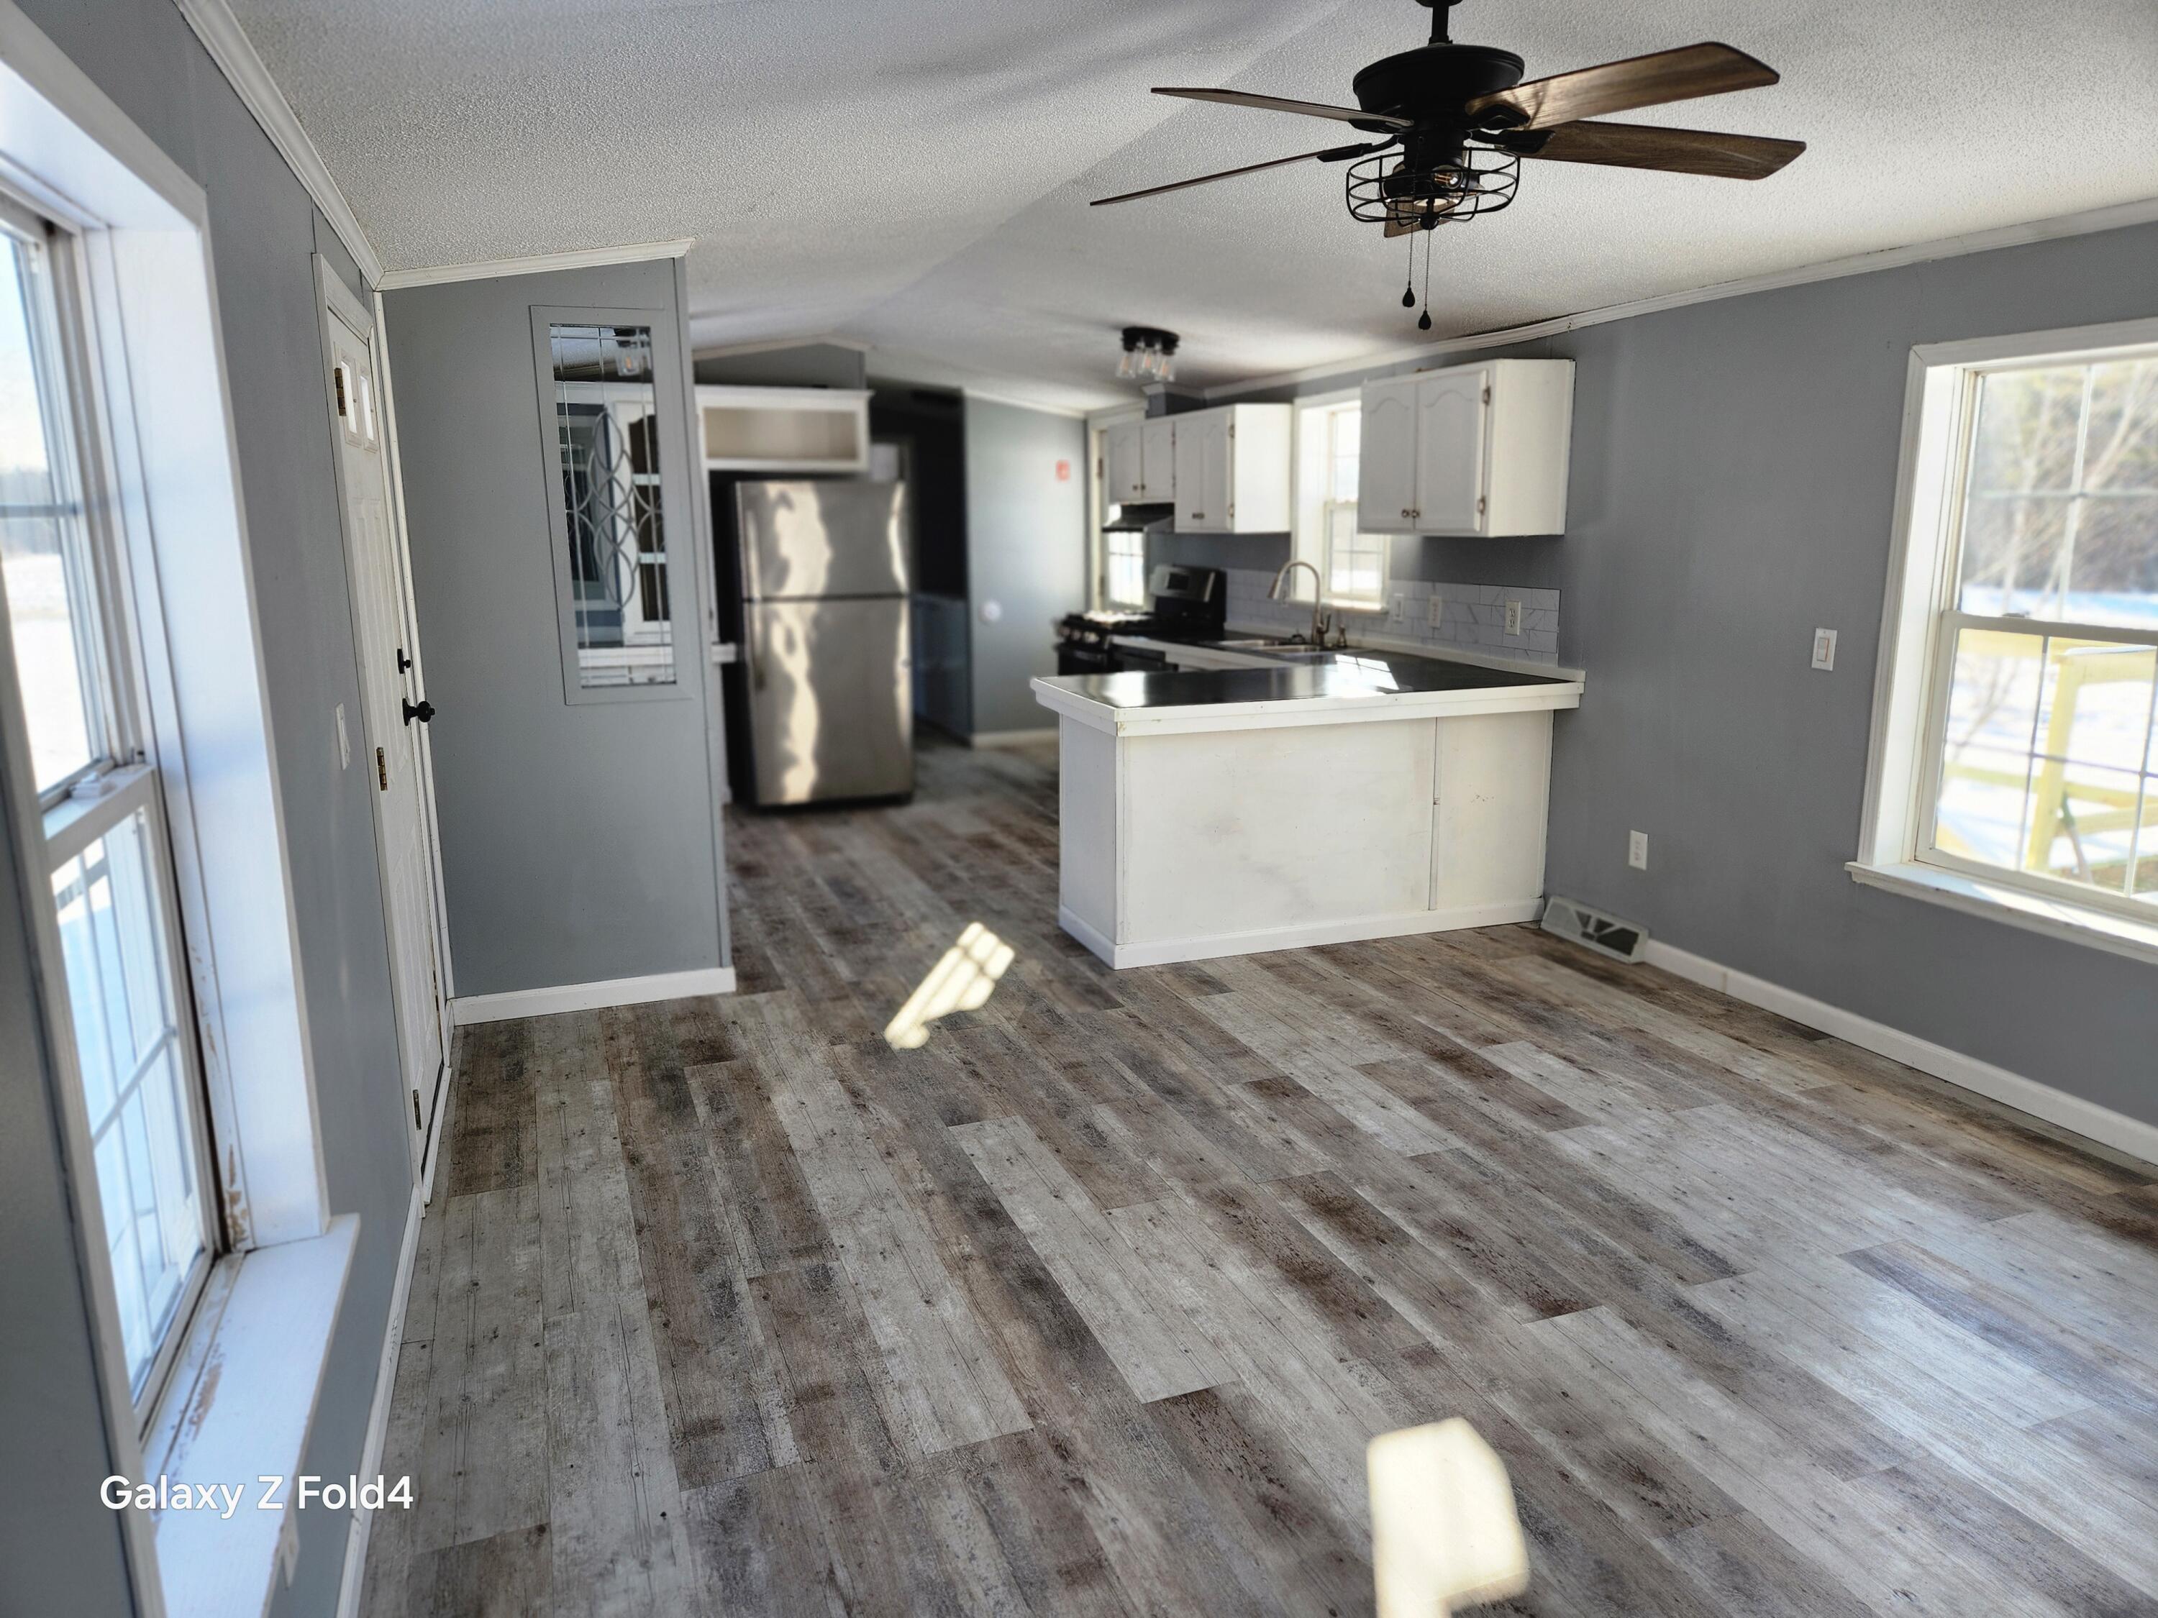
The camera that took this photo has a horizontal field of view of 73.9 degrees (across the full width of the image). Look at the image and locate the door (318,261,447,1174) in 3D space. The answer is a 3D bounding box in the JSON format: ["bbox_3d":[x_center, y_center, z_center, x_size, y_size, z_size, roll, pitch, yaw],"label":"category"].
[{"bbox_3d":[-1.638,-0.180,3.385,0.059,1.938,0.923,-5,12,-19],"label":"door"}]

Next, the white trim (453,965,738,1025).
[{"bbox_3d":[-1.503,0.582,4.479,0.838,0.082,0.019,-5,12,-19],"label":"white trim"}]

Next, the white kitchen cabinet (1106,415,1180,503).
[{"bbox_3d":[0.490,-1.902,7.874,0.311,0.438,0.952,-5,12,-19],"label":"white kitchen cabinet"}]

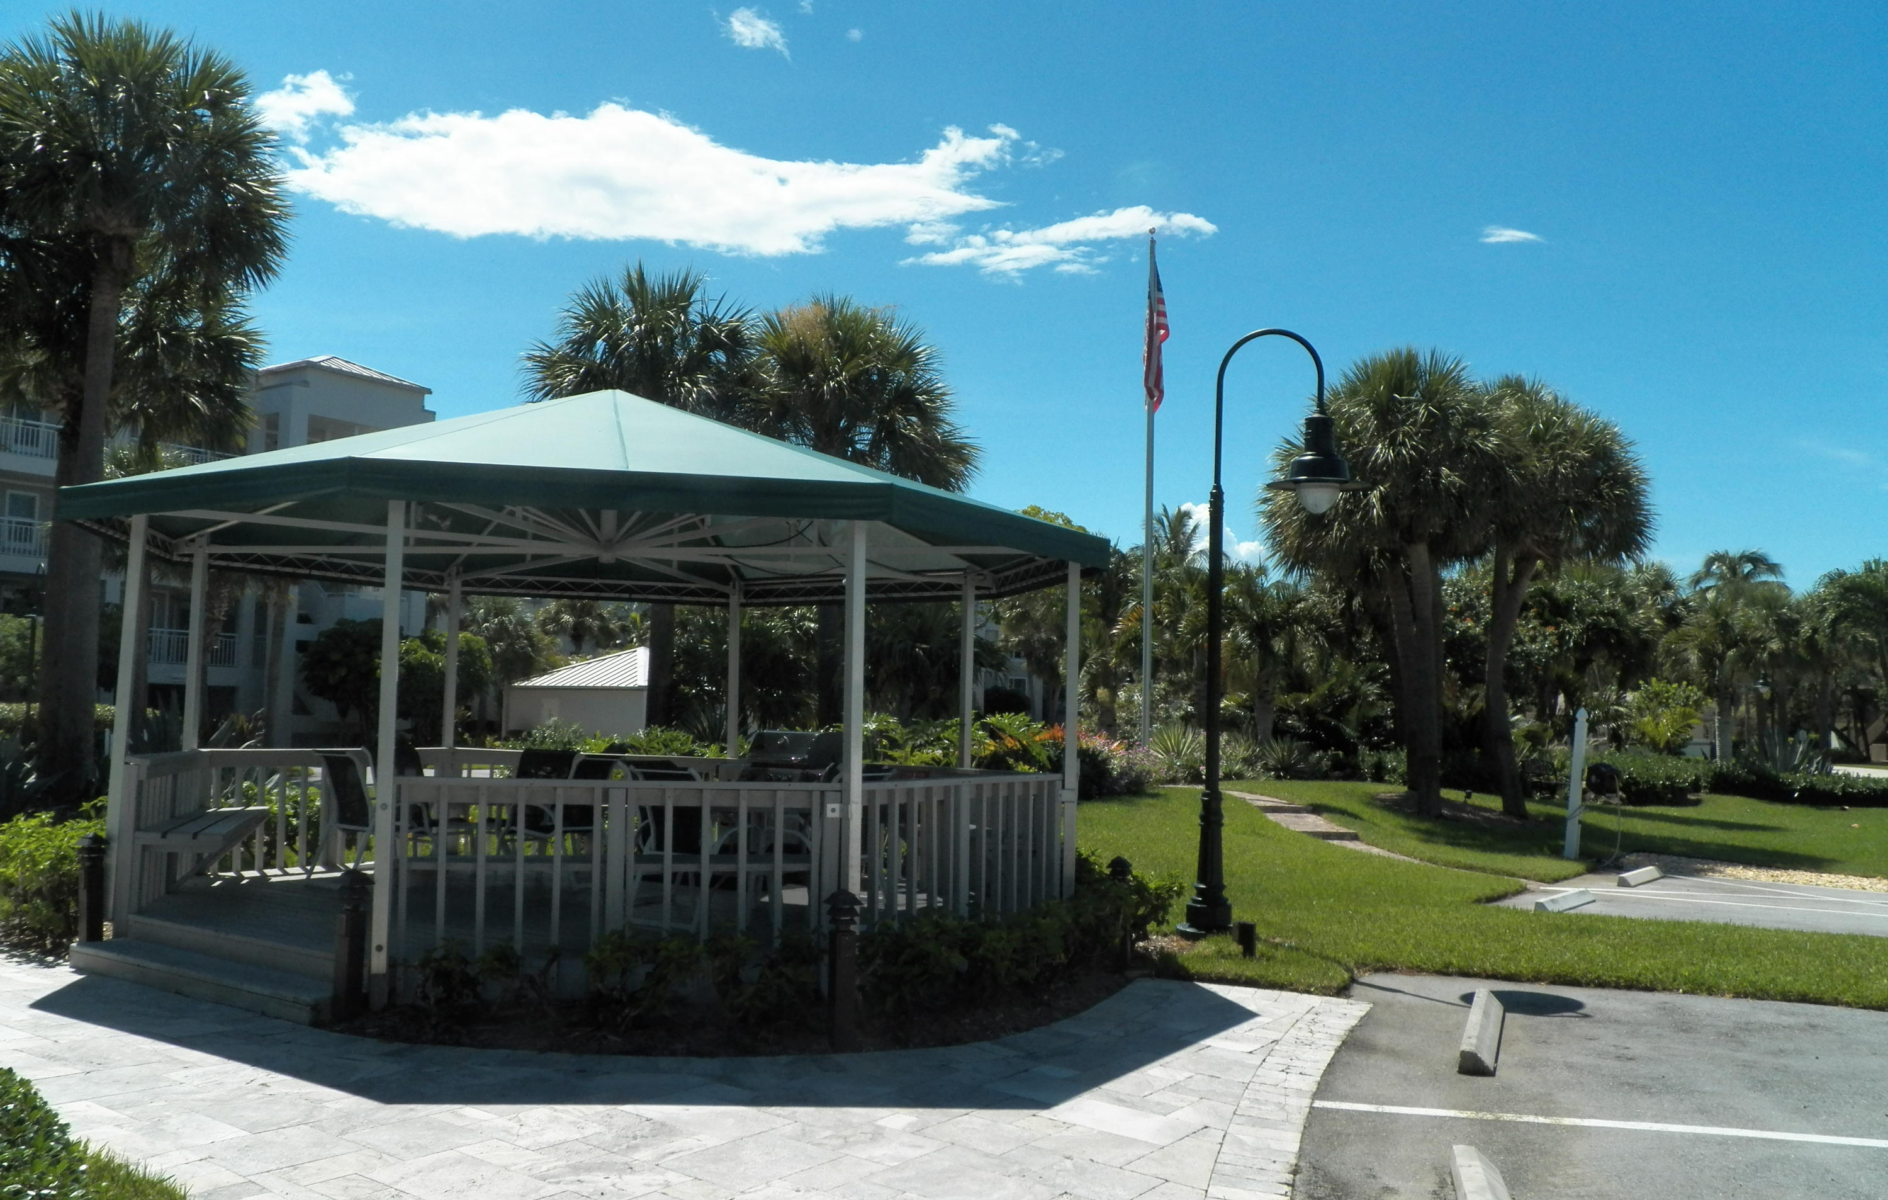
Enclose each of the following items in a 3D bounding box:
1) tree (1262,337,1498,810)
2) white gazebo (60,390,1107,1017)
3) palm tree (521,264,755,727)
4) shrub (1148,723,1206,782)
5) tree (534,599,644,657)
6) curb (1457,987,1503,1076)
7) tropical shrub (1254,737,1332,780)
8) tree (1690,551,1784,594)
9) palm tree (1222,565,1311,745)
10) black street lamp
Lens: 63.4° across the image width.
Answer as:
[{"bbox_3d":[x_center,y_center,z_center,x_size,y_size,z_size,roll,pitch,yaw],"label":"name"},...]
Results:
[{"bbox_3d":[6.560,-0.299,22.601,3.542,6.956,3.542,1,-4,0],"label":"tree"},{"bbox_3d":[-2.373,0.406,10.906,6.479,3.845,6.479,-1,-5,31],"label":"white gazebo"},{"bbox_3d":[-4.378,-0.975,21.632,3.260,7.795,3.260,1,-4,0],"label":"palm tree"},{"bbox_3d":[4.694,3.114,30.859,1.228,1.187,1.228,1,-4,0],"label":"shrub"},{"bbox_3d":[-12.930,2.563,54.945,3.825,5.621,3.825,1,-4,0],"label":"tree"},{"bbox_3d":[2.837,2.259,8.069,0.170,0.120,1.779,0,-5,20],"label":"curb"},{"bbox_3d":[7.275,3.333,31.850,1.669,0.971,1.669,1,-4,0],"label":"tropical shrub"},{"bbox_3d":[29.210,2.252,56.041,3.461,8.177,3.461,1,-4,0],"label":"tree"},{"bbox_3d":[6.958,1.542,32.991,1.976,4.604,1.976,1,-4,0],"label":"palm tree"},{"bbox_3d":[2.383,0.194,10.921,1.342,4.330,0.680,1,-4,0],"label":"black street lamp"}]

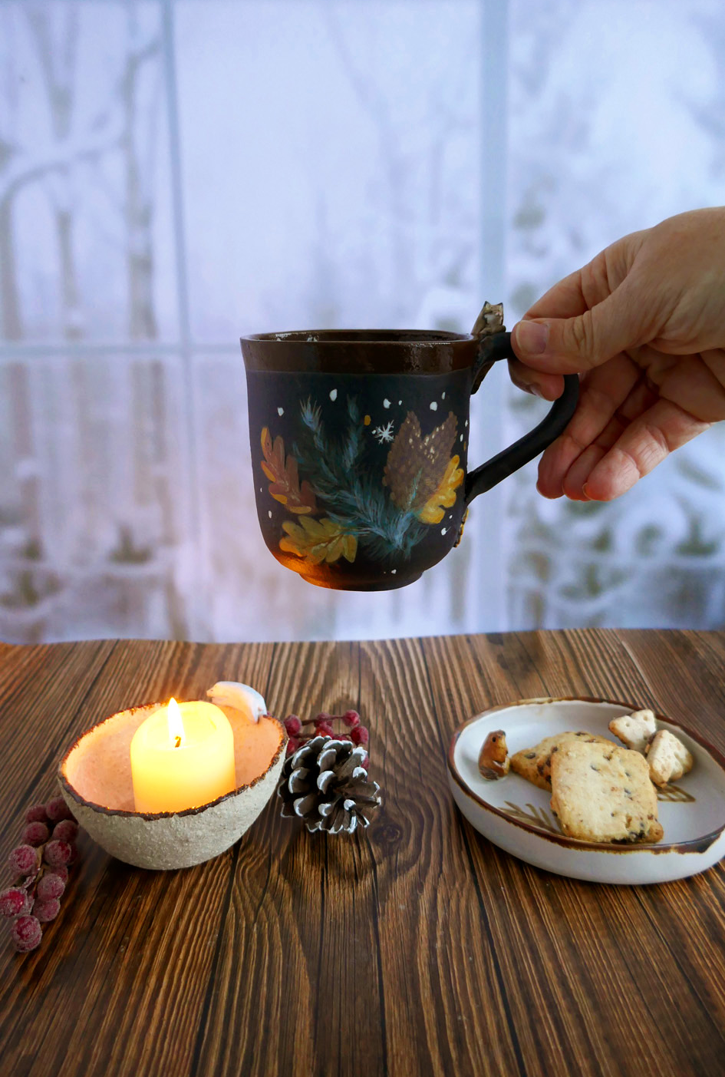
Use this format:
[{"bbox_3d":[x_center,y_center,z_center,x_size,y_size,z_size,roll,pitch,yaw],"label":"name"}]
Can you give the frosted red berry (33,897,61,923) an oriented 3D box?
[{"bbox_3d":[-0.132,0.155,0.316,0.011,0.011,0.011,0,18,0],"label":"frosted red berry"}]

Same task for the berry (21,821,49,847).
[{"bbox_3d":[-0.154,0.139,0.355,0.011,0.011,0.011,0,18,0],"label":"berry"}]

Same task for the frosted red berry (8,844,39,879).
[{"bbox_3d":[-0.145,0.138,0.324,0.012,0.013,0.012,0,18,0],"label":"frosted red berry"}]

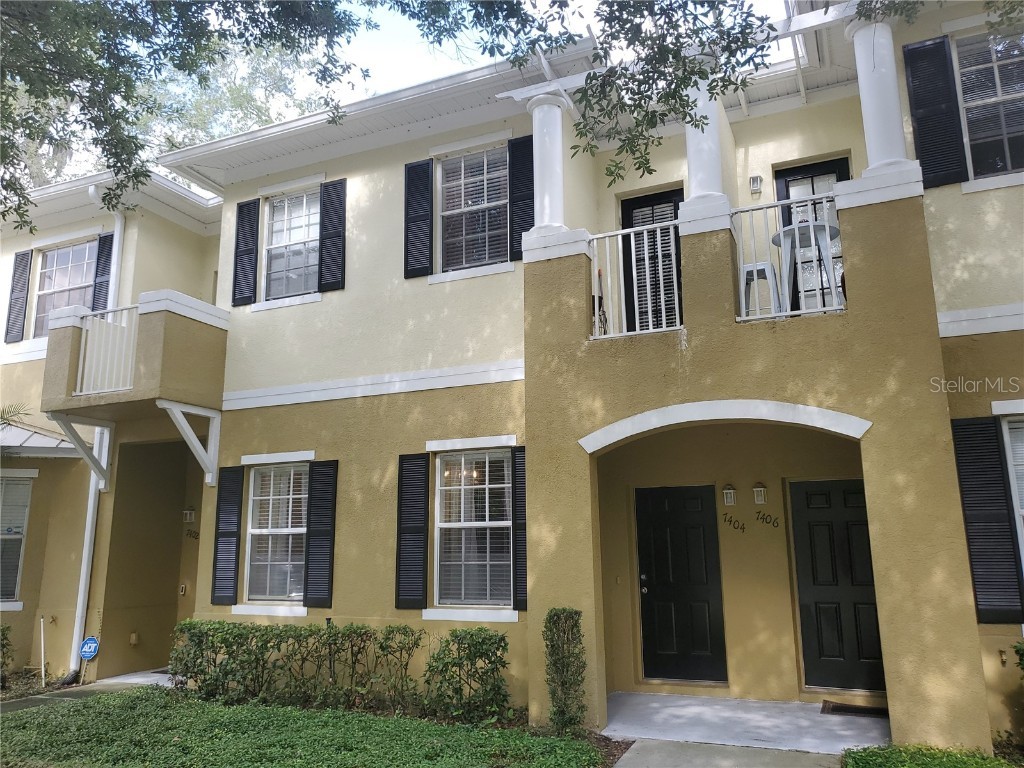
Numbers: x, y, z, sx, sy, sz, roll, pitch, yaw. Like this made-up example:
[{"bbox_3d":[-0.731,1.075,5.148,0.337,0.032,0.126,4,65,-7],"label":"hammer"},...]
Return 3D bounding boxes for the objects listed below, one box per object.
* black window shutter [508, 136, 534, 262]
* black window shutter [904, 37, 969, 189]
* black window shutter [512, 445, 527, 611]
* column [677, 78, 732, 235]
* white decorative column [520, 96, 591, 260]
[{"bbox_3d":[0.155,-2.001,8.264,0.370,1.396,0.040,-6,-12,23],"label":"black window shutter"},{"bbox_3d":[3.816,-2.456,6.941,0.368,1.431,0.050,-6,-13,23],"label":"black window shutter"},{"bbox_3d":[0.185,1.420,7.597,0.370,1.588,0.040,-6,-12,23],"label":"black window shutter"},{"bbox_3d":[1.773,-2.102,7.116,0.445,1.633,0.410,-6,-12,23],"label":"column"},{"bbox_3d":[0.453,-2.094,7.837,0.665,1.803,0.480,-6,-13,23],"label":"white decorative column"}]

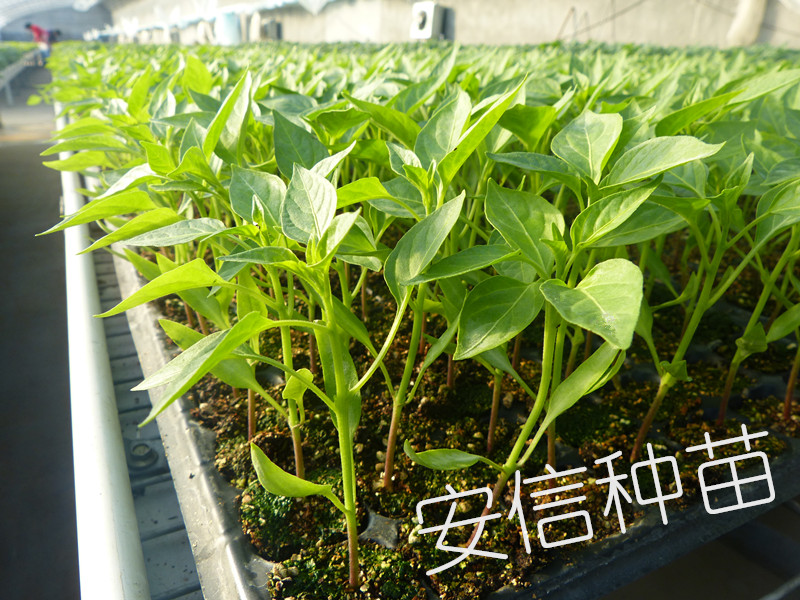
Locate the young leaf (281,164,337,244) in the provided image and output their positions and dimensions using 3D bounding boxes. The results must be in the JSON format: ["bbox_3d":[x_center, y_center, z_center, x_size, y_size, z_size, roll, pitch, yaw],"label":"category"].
[{"bbox_3d":[-0.026,-0.027,0.167,0.015,0.005,0.026,-15,70,-7],"label":"young leaf"}]

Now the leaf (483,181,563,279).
[{"bbox_3d":[0.044,-0.025,0.212,0.027,0.007,0.045,-12,56,-20],"label":"leaf"}]

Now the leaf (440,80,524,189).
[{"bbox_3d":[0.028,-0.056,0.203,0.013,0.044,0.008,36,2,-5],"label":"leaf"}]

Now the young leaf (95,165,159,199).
[{"bbox_3d":[-0.137,-0.059,0.301,0.036,0.008,0.020,-36,49,-30],"label":"young leaf"}]

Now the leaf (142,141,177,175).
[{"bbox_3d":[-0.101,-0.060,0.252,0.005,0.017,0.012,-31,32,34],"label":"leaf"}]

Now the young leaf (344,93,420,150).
[{"bbox_3d":[-0.006,-0.065,0.217,0.034,0.006,0.017,32,-23,-13],"label":"young leaf"}]

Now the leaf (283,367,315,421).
[{"bbox_3d":[-0.037,0.034,0.220,0.011,0.017,0.009,-6,24,-14],"label":"leaf"}]

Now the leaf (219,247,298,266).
[{"bbox_3d":[-0.034,-0.010,0.145,0.020,0.004,0.009,-3,24,-7],"label":"leaf"}]

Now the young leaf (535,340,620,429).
[{"bbox_3d":[0.053,0.025,0.175,0.011,0.032,0.005,42,11,18],"label":"young leaf"}]

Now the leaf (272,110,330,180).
[{"bbox_3d":[-0.035,-0.054,0.211,0.019,0.006,0.036,-20,65,-11],"label":"leaf"}]

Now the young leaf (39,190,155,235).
[{"bbox_3d":[-0.148,-0.043,0.292,0.054,0.010,0.022,-22,37,-26],"label":"young leaf"}]

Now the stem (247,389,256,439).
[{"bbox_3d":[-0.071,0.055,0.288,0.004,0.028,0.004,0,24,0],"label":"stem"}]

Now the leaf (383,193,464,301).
[{"bbox_3d":[0.008,-0.018,0.207,0.021,0.008,0.045,18,68,32],"label":"leaf"}]

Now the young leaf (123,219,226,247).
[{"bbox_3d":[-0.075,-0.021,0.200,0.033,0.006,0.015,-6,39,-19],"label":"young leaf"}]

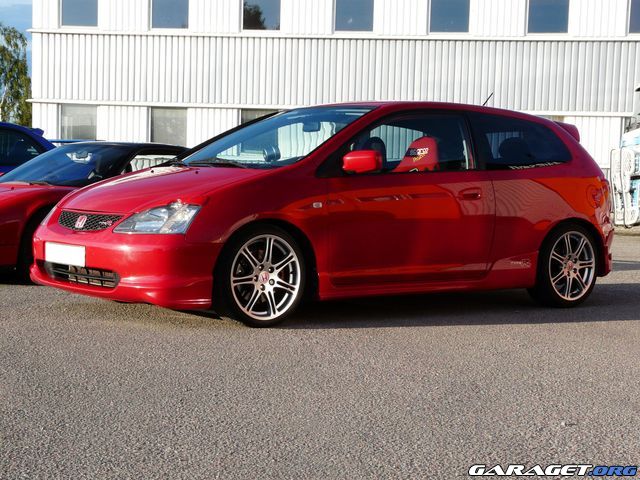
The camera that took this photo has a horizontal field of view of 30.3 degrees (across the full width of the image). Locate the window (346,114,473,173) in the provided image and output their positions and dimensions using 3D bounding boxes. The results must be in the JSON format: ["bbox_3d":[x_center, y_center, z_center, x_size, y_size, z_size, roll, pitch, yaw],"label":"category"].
[{"bbox_3d":[0.538,-0.608,7.294,1.120,0.443,0.070,-1,-18,-38],"label":"window"}]

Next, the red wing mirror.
[{"bbox_3d":[0.247,-0.452,6.878,0.140,0.145,0.210,-1,4,-38],"label":"red wing mirror"}]

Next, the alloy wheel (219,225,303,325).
[{"bbox_3d":[-0.356,0.199,6.657,0.610,0.610,0.210,-1,4,-38],"label":"alloy wheel"}]

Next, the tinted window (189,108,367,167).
[{"bbox_3d":[-0.315,-0.674,7.546,1.020,0.110,1.360,-29,21,-32],"label":"tinted window"}]

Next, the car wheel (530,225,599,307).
[{"bbox_3d":[1.680,0.170,8.225,0.610,0.610,0.210,-1,4,-38],"label":"car wheel"}]

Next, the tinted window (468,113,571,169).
[{"bbox_3d":[1.353,-0.649,7.983,1.075,0.399,0.080,-1,-17,-42],"label":"tinted window"}]

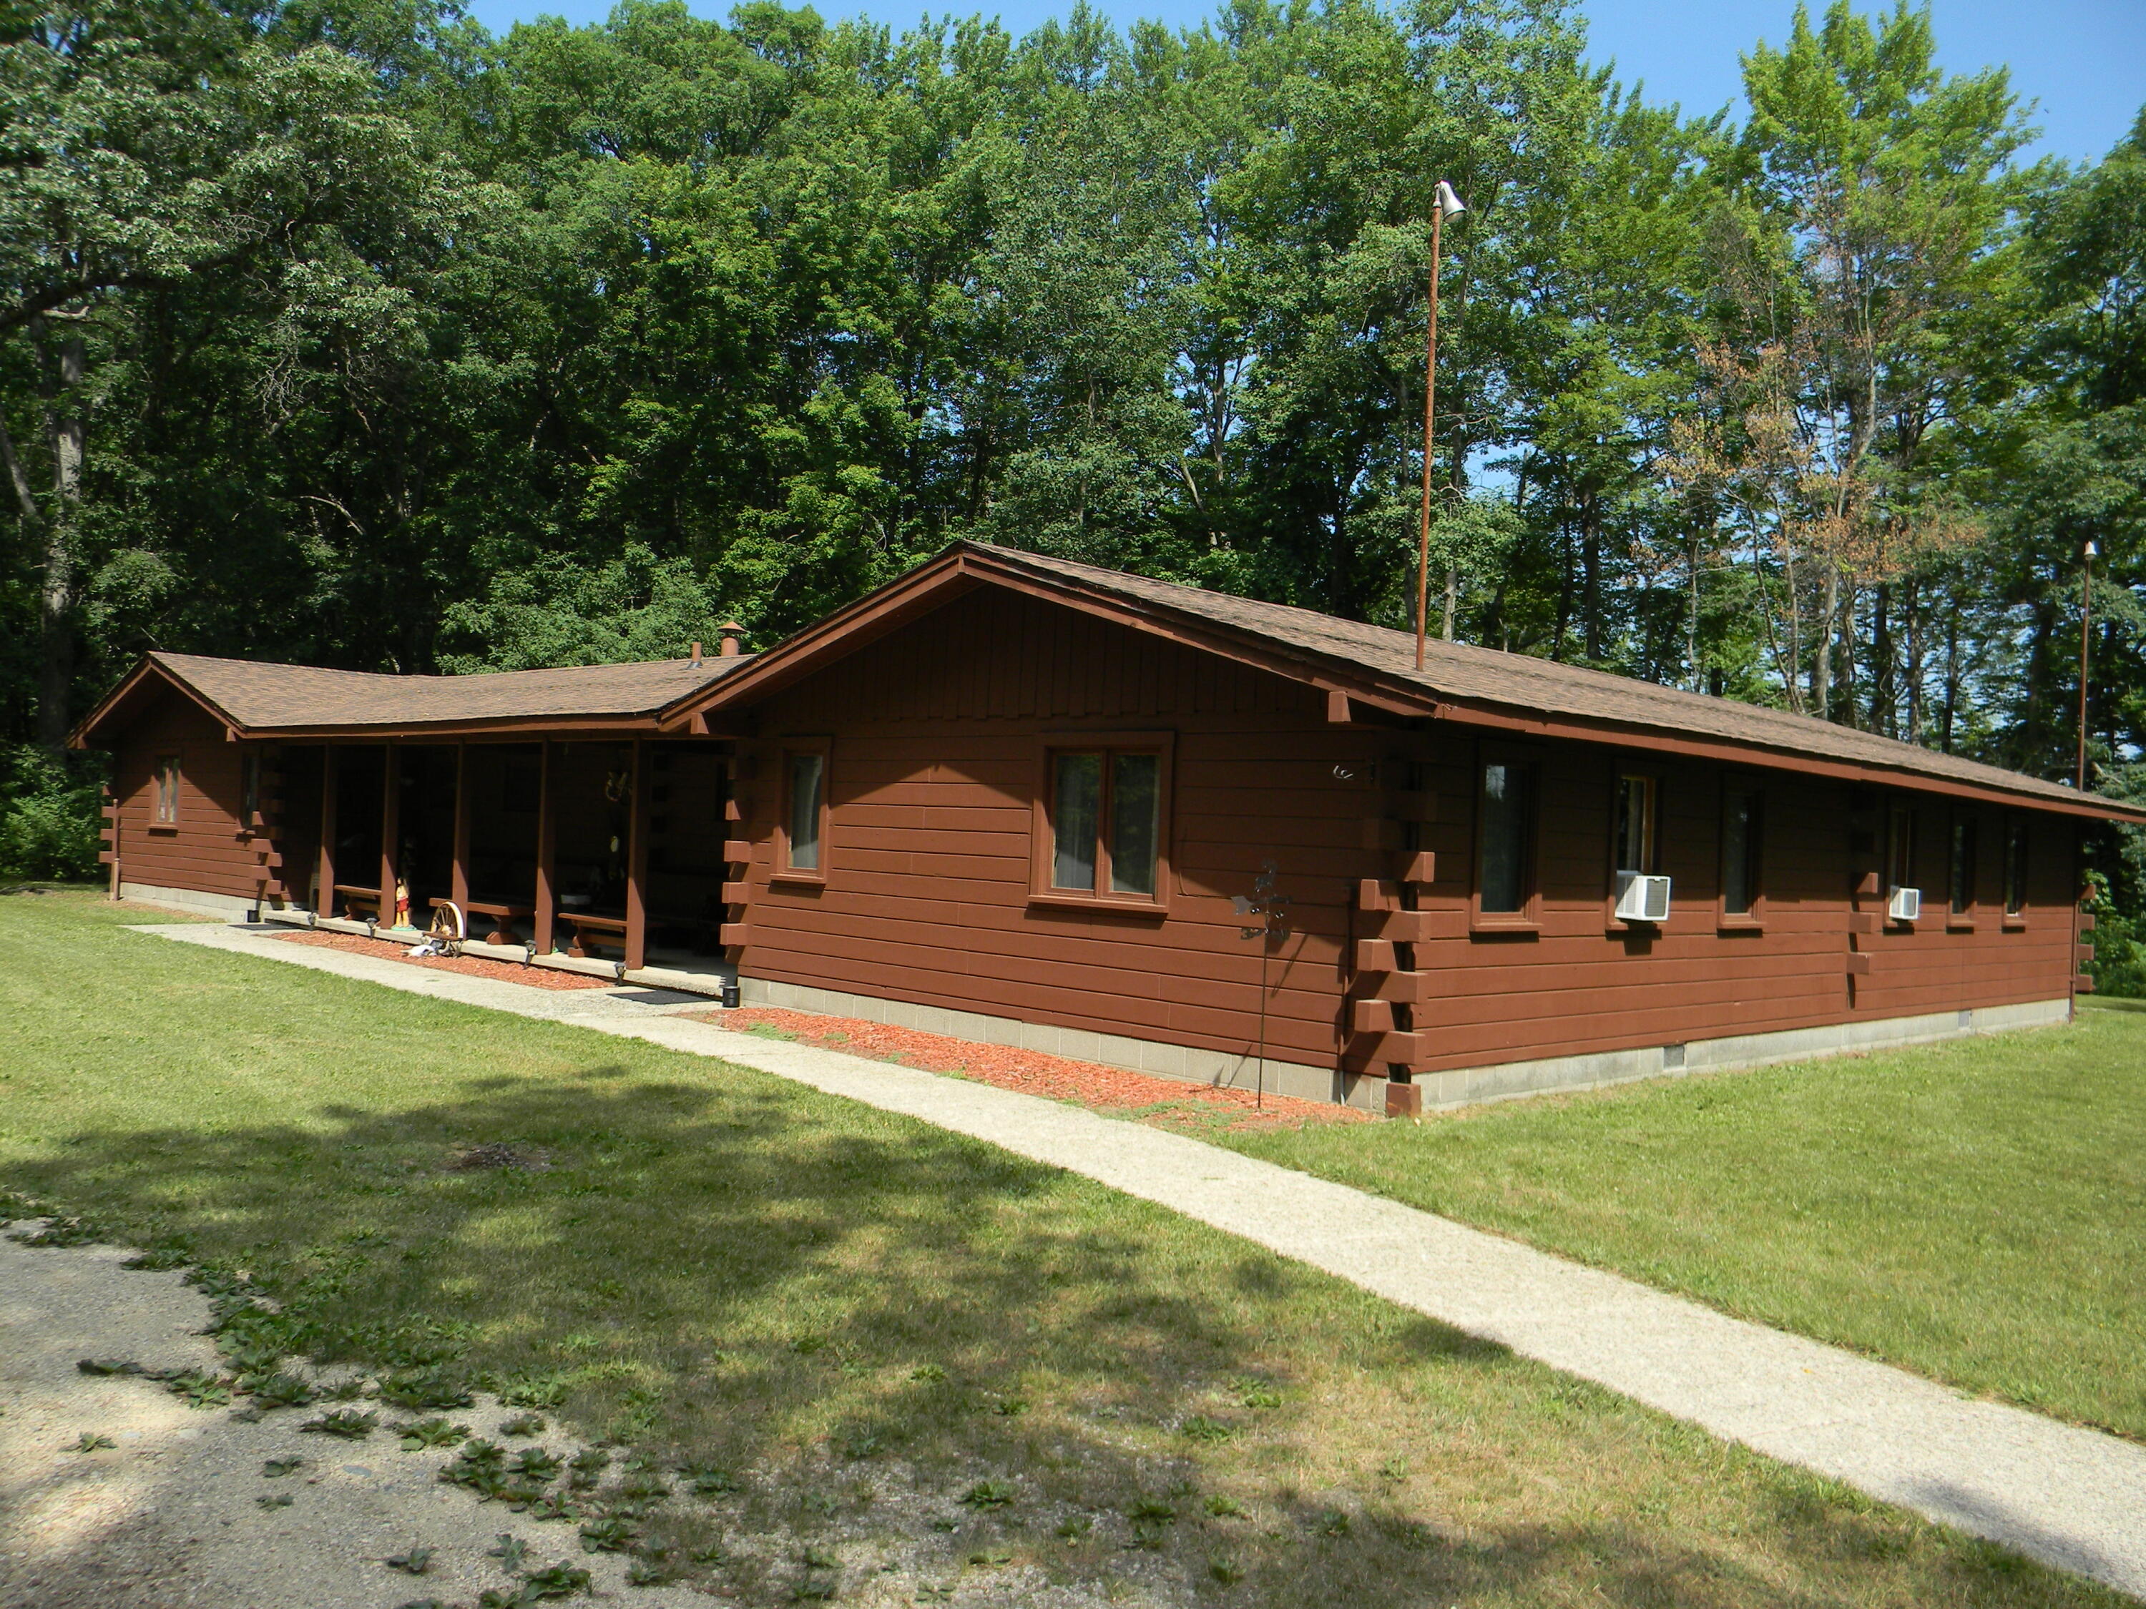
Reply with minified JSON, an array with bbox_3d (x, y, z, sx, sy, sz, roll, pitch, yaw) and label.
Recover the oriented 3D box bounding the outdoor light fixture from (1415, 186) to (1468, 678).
[{"bbox_3d":[2.291,-2.342,10.734,0.210,3.050,0.140,2,-1,22],"label":"outdoor light fixture"}]

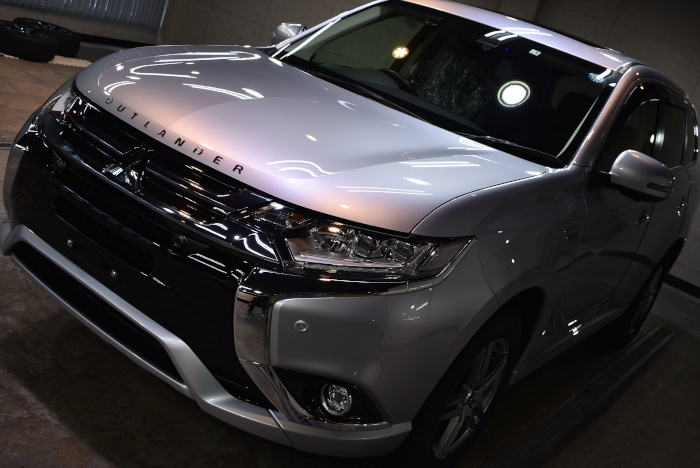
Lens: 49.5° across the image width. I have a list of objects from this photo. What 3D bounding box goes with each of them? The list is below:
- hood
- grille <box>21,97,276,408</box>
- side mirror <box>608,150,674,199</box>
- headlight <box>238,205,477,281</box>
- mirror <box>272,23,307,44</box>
[{"bbox_3d":[-0.203,-0.408,2.620,1.500,0.260,1.150,28,18,29],"label":"hood"},{"bbox_3d":[-0.635,-0.041,2.245,1.280,0.520,0.250,28,18,29],"label":"grille"},{"bbox_3d":[1.100,-0.213,2.892,0.230,0.180,0.180,28,18,29],"label":"side mirror"},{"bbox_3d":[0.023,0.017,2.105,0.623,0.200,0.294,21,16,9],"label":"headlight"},{"bbox_3d":[-0.364,-0.985,3.824,0.230,0.180,0.180,28,18,29],"label":"mirror"}]

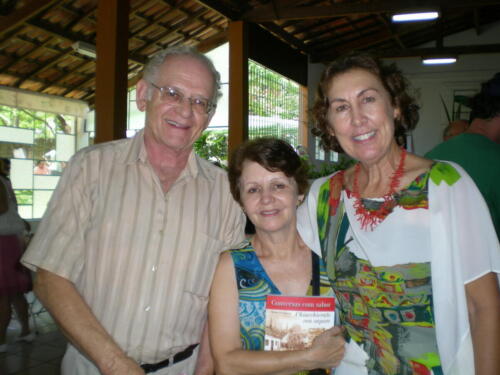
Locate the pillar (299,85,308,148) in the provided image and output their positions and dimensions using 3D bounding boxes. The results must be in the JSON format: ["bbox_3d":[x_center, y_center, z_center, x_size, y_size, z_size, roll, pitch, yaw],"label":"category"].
[{"bbox_3d":[1.106,-0.509,11.305,0.210,3.270,0.210,2,2,23],"label":"pillar"}]

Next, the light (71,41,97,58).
[{"bbox_3d":[-2.088,-1.790,7.259,0.130,0.110,0.640,2,2,23],"label":"light"}]

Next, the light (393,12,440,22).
[{"bbox_3d":[2.128,-2.193,7.073,0.610,0.090,0.110,2,2,23],"label":"light"}]

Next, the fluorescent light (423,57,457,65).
[{"bbox_3d":[3.492,-2.324,10.126,0.610,0.090,0.110,2,2,23],"label":"fluorescent light"}]

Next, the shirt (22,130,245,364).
[{"bbox_3d":[-0.302,0.153,1.400,0.520,0.580,0.320,3,2,-16],"label":"shirt"}]

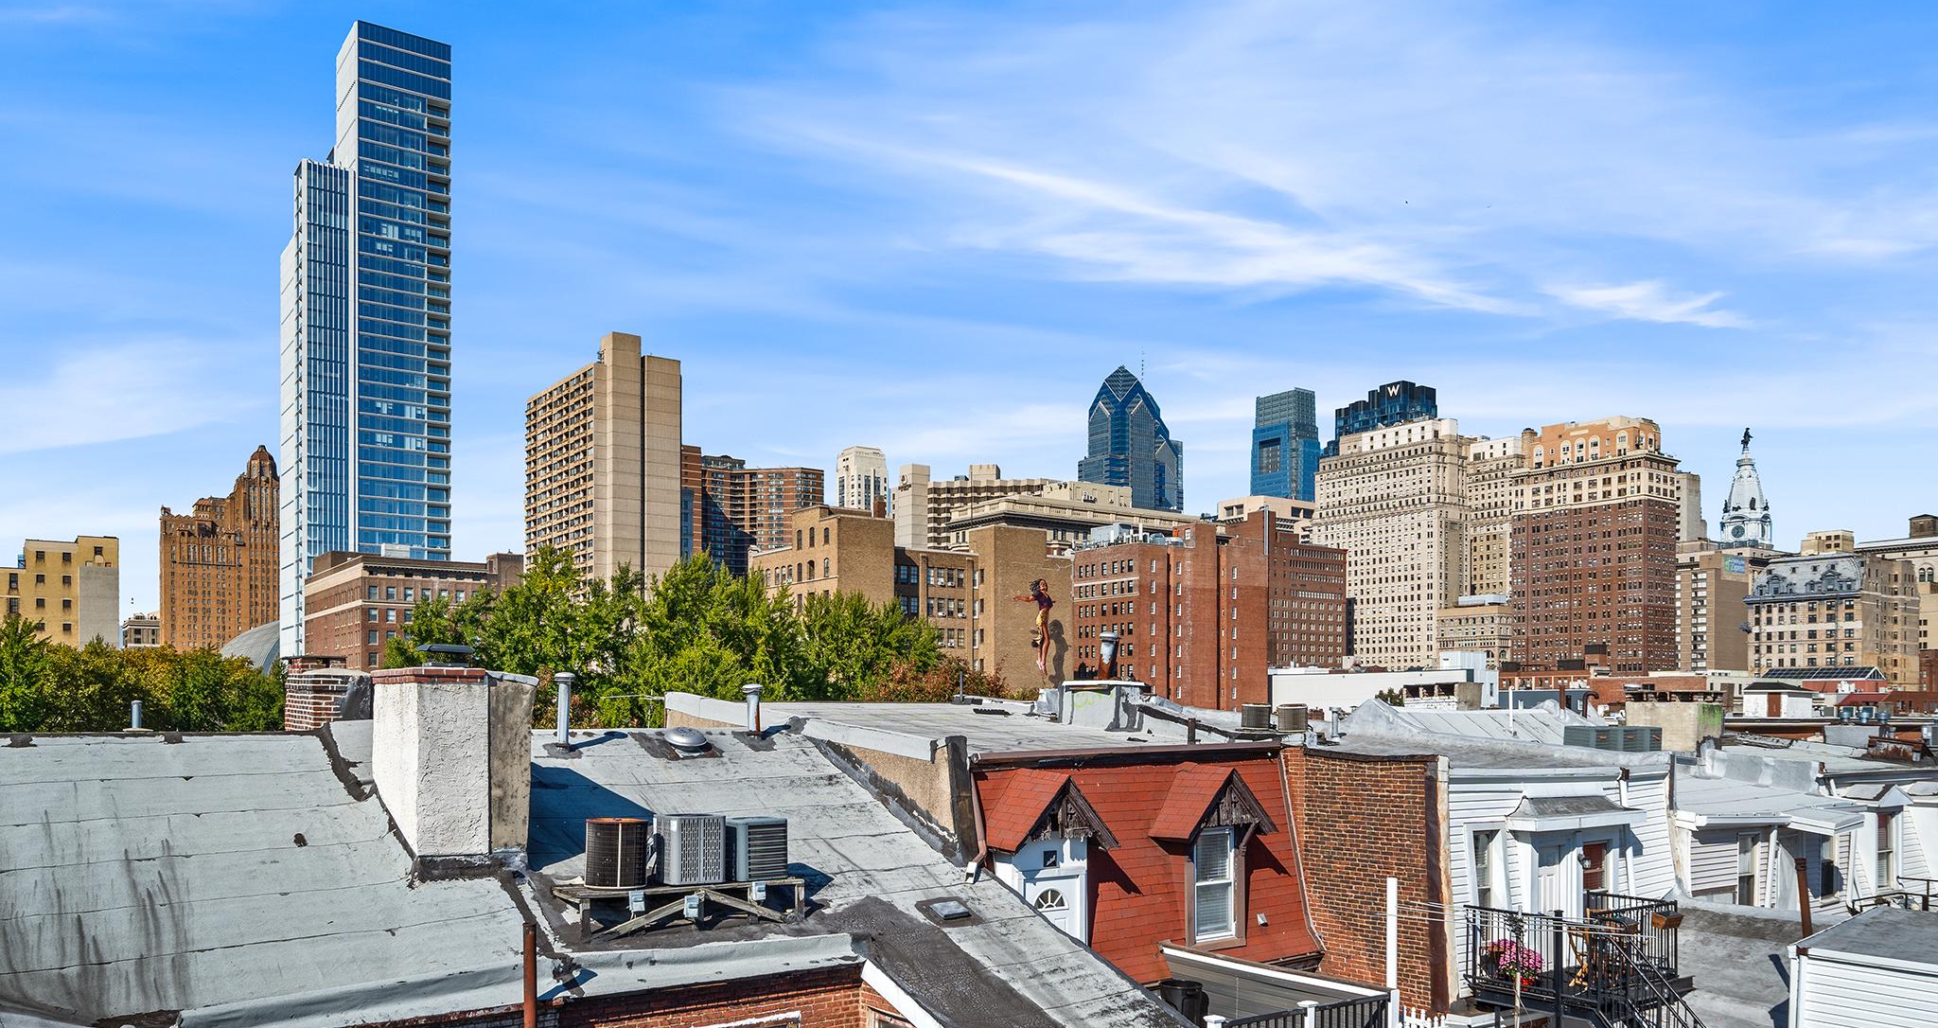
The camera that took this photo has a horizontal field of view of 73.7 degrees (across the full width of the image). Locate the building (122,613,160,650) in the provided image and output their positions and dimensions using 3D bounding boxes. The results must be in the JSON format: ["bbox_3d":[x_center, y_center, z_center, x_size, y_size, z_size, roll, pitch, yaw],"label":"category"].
[{"bbox_3d":[-353.000,69.500,553.000,18.000,52.000,22.000,3,-5,-36],"label":"building"}]

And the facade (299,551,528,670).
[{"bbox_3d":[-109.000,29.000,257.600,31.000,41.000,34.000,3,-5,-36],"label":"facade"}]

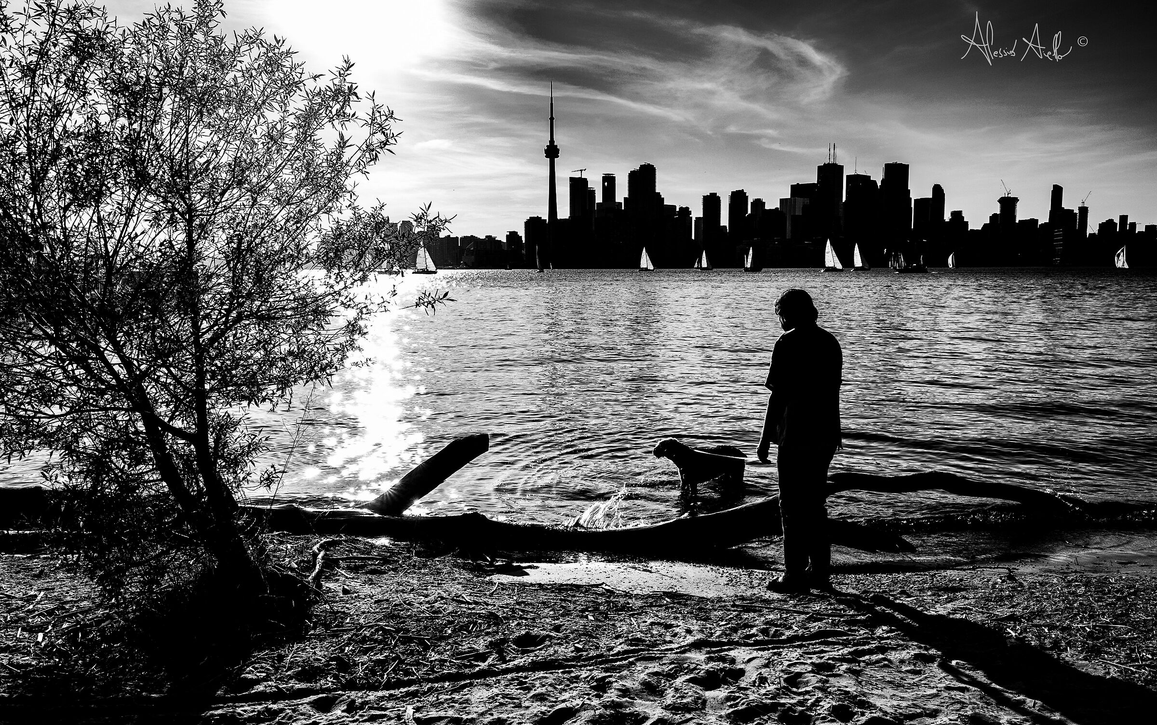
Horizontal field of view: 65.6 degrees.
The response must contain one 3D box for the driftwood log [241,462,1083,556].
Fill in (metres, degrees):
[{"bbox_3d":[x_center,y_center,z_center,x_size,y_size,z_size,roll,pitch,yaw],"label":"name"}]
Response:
[{"bbox_3d":[0.685,1.057,6.748,6.450,0.500,0.950,0,6,0],"label":"driftwood log"}]

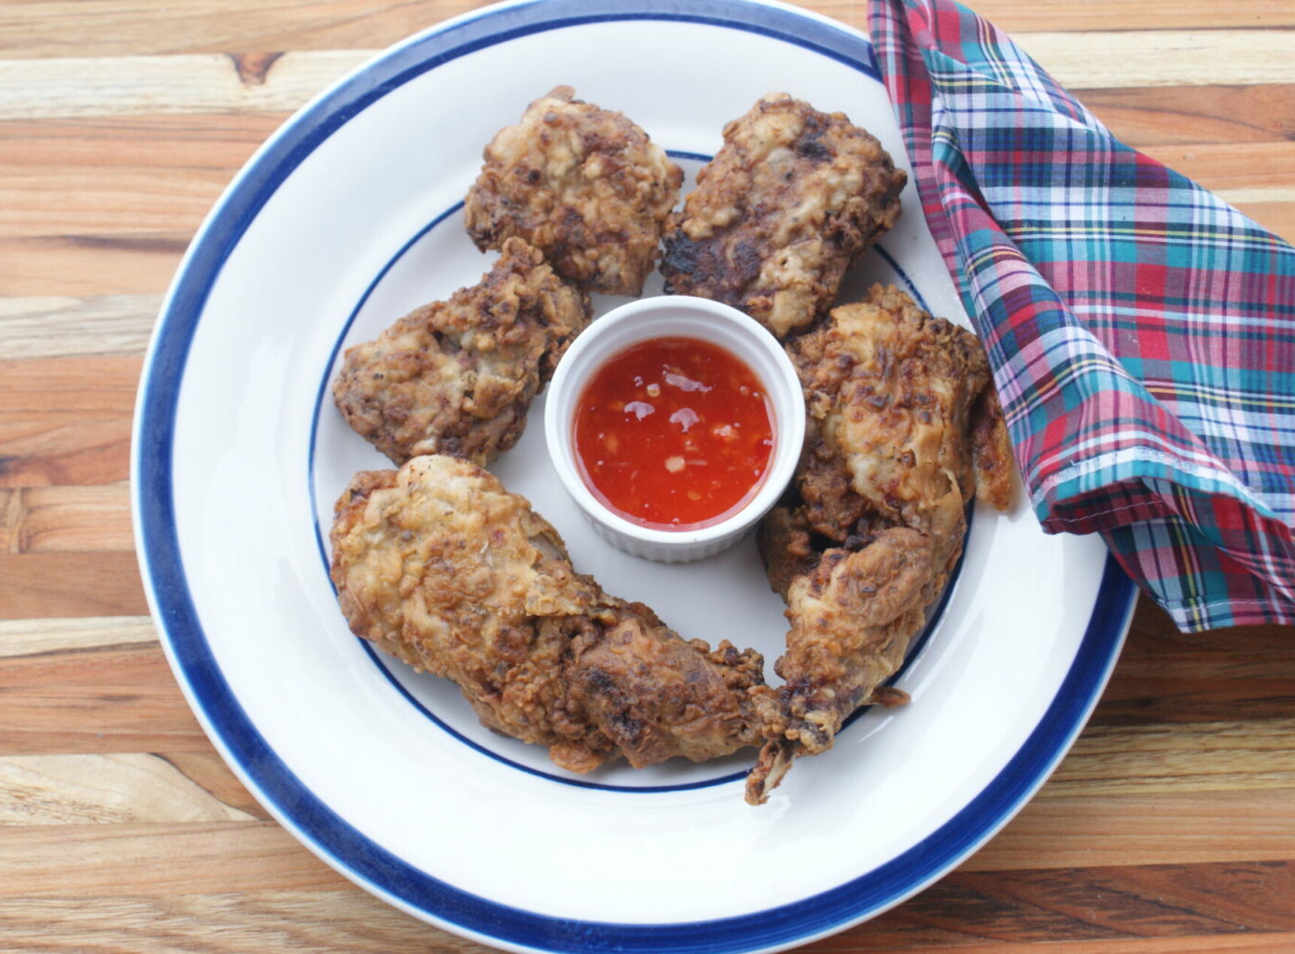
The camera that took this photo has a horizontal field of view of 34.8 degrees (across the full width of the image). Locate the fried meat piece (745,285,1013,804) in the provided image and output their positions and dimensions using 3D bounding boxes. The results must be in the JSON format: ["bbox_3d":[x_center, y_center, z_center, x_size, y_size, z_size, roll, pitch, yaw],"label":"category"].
[{"bbox_3d":[0.063,0.018,0.552,0.066,0.048,0.147,12,74,2],"label":"fried meat piece"}]

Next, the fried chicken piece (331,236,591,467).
[{"bbox_3d":[-0.049,-0.031,0.570,0.073,0.037,0.049,-38,78,-11],"label":"fried chicken piece"}]

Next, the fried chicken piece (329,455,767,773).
[{"bbox_3d":[-0.029,0.039,0.546,0.131,0.045,0.058,32,76,8],"label":"fried chicken piece"}]

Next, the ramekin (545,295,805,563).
[{"bbox_3d":[0.007,-0.011,0.567,0.069,0.037,0.069,0,74,-1],"label":"ramekin"}]

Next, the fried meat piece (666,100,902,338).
[{"bbox_3d":[0.037,-0.074,0.584,0.055,0.037,0.073,32,76,8],"label":"fried meat piece"}]

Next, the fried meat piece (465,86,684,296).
[{"bbox_3d":[-0.019,-0.083,0.585,0.059,0.038,0.054,23,75,5],"label":"fried meat piece"}]

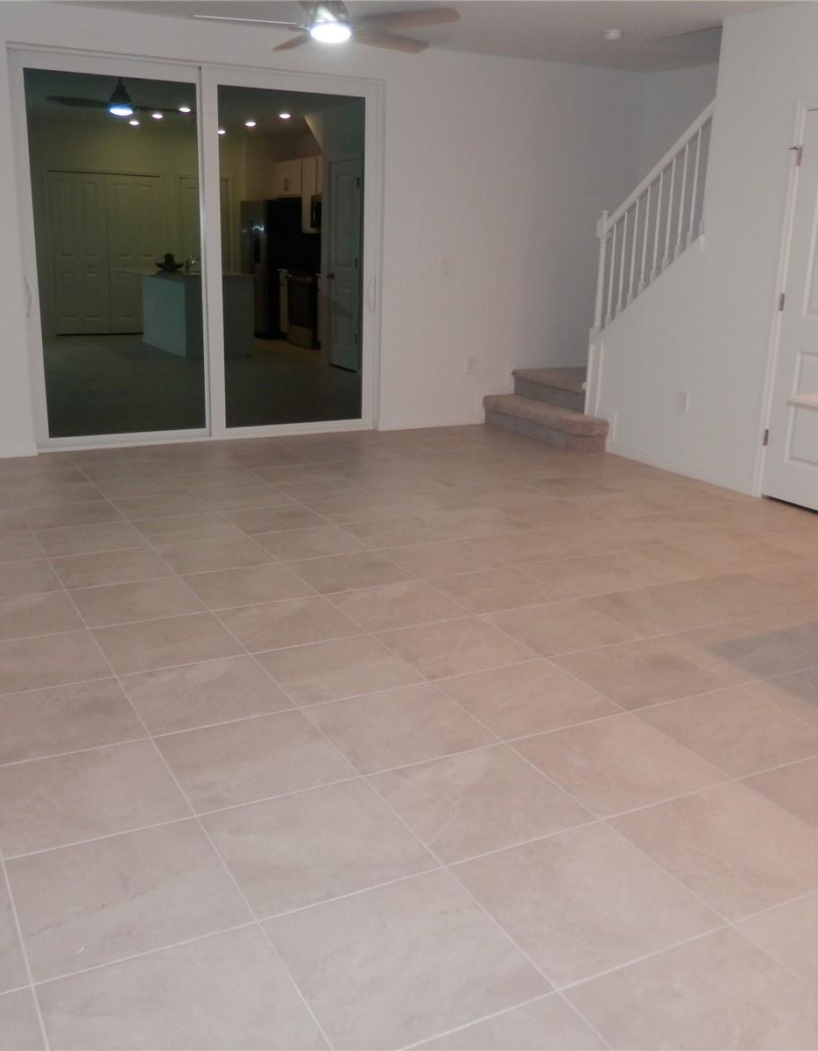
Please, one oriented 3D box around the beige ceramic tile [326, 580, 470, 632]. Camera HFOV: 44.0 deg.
[{"bbox_3d":[-0.044,0.321,4.001,0.453,0.010,0.447,-7,18,-27],"label":"beige ceramic tile"}]

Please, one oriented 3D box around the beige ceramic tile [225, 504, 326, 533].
[{"bbox_3d":[-0.676,-0.028,5.142,0.453,0.012,0.448,-7,18,-27],"label":"beige ceramic tile"}]

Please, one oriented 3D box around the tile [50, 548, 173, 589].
[{"bbox_3d":[-1.272,0.186,4.346,0.449,0.010,0.449,-7,18,-27],"label":"tile"}]

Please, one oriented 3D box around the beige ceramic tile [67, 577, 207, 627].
[{"bbox_3d":[-1.061,0.300,3.960,0.449,0.010,0.449,-7,18,-27],"label":"beige ceramic tile"}]

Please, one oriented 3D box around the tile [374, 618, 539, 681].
[{"bbox_3d":[0.157,0.440,3.629,0.452,0.010,0.452,-7,18,-27],"label":"tile"}]

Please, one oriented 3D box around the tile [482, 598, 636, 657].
[{"bbox_3d":[0.570,0.389,3.830,0.453,0.010,0.447,-7,18,-27],"label":"tile"}]

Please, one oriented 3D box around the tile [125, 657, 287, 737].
[{"bbox_3d":[-0.642,0.532,3.204,0.453,0.012,0.448,-7,18,-27],"label":"tile"}]

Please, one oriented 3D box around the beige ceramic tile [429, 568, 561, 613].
[{"bbox_3d":[0.360,0.271,4.195,0.449,0.010,0.449,-7,18,-27],"label":"beige ceramic tile"}]

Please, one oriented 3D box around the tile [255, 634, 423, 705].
[{"bbox_3d":[-0.238,0.484,3.413,0.453,0.012,0.448,-7,18,-27],"label":"tile"}]

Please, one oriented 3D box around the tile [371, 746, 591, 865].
[{"bbox_3d":[0.178,0.710,2.625,0.449,0.010,0.449,-7,18,-27],"label":"tile"}]

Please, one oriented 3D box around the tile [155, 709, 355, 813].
[{"bbox_3d":[-0.432,0.648,2.824,0.453,0.012,0.448,-7,18,-27],"label":"tile"}]

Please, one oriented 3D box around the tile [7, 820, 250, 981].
[{"bbox_3d":[-0.627,0.809,2.236,0.452,0.010,0.452,-7,18,-27],"label":"tile"}]

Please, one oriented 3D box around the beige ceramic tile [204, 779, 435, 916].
[{"bbox_3d":[-0.224,0.763,2.443,0.452,0.010,0.452,-7,18,-27],"label":"beige ceramic tile"}]

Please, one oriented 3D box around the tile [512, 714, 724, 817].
[{"bbox_3d":[0.587,0.669,2.862,0.453,0.012,0.448,-7,18,-27],"label":"tile"}]

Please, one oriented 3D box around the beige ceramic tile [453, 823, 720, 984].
[{"bbox_3d":[0.390,0.832,2.264,0.452,0.010,0.452,-7,18,-27],"label":"beige ceramic tile"}]

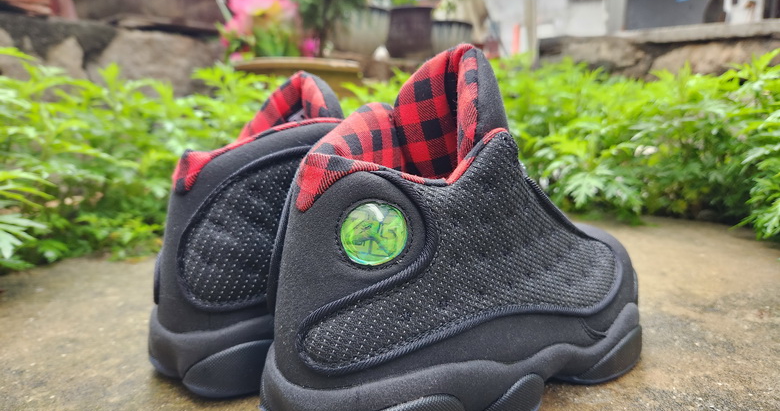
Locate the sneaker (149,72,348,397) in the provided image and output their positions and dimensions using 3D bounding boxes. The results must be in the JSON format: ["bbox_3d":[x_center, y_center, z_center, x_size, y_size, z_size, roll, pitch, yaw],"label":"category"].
[{"bbox_3d":[-0.034,0.002,0.396,0.292,0.188,0.107,-7,12,-35],"label":"sneaker"}]

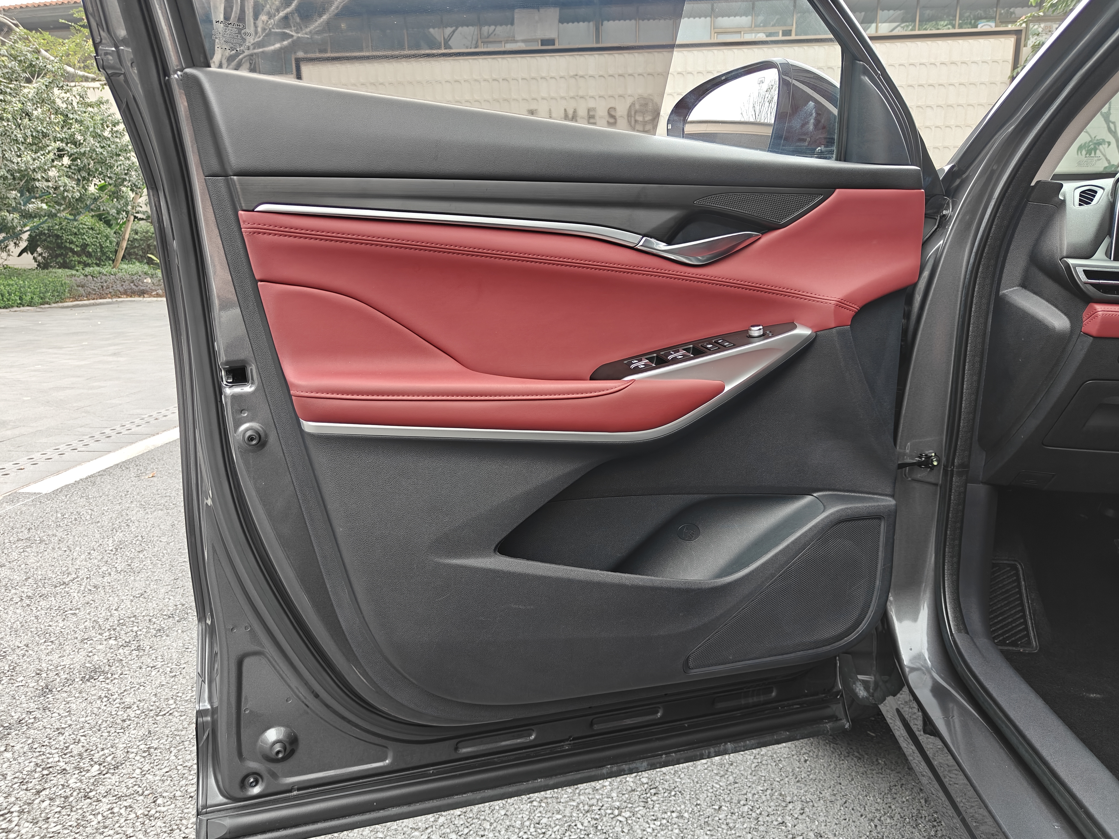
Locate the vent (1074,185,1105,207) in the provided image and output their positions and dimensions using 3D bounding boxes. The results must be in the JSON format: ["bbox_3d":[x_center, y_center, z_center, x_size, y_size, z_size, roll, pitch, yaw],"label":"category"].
[{"bbox_3d":[0.786,-0.332,1.149,0.045,0.035,0.020,3,-2,16],"label":"vent"}]

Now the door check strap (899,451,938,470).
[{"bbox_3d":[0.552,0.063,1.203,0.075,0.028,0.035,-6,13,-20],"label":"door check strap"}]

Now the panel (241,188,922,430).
[{"bbox_3d":[0.079,-0.136,0.916,0.840,0.265,0.120,-4,13,-14],"label":"panel"}]

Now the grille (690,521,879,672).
[{"bbox_3d":[0.317,0.242,1.095,0.292,0.191,0.030,-4,13,-14],"label":"grille"}]

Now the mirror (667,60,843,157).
[{"bbox_3d":[0.301,-0.452,1.230,0.130,0.158,0.257,-9,14,-31],"label":"mirror"}]

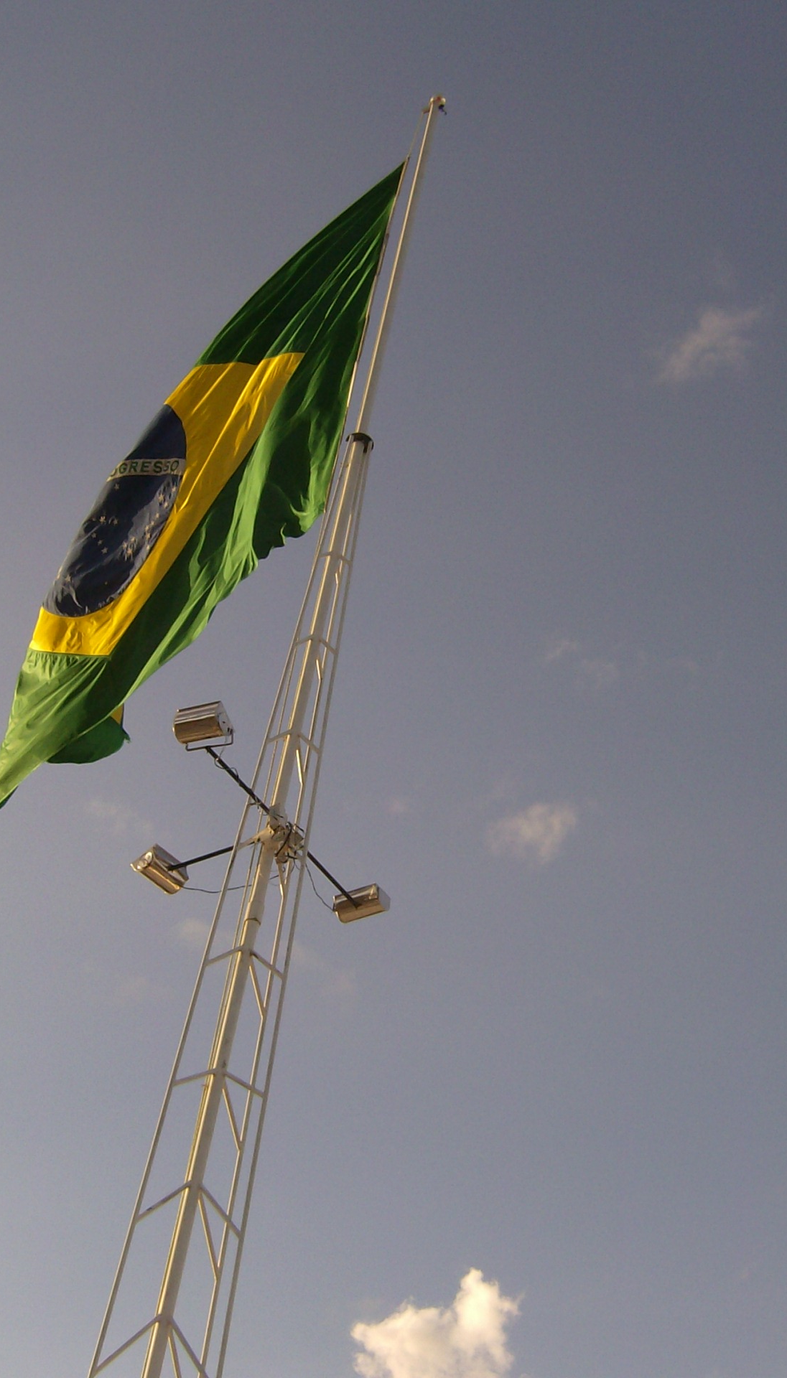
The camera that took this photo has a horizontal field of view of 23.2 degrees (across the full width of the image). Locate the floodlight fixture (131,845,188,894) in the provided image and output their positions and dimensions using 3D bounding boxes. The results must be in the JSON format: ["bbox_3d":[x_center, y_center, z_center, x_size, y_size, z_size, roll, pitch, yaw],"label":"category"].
[{"bbox_3d":[-2.089,1.619,17.126,0.260,0.190,0.440,-40,-54,11],"label":"floodlight fixture"}]

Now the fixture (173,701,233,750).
[{"bbox_3d":[-1.528,0.278,15.380,0.420,0.200,0.260,-10,-70,25],"label":"fixture"}]

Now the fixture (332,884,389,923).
[{"bbox_3d":[-0.302,1.912,17.100,0.440,0.190,0.260,-15,-47,30],"label":"fixture"}]

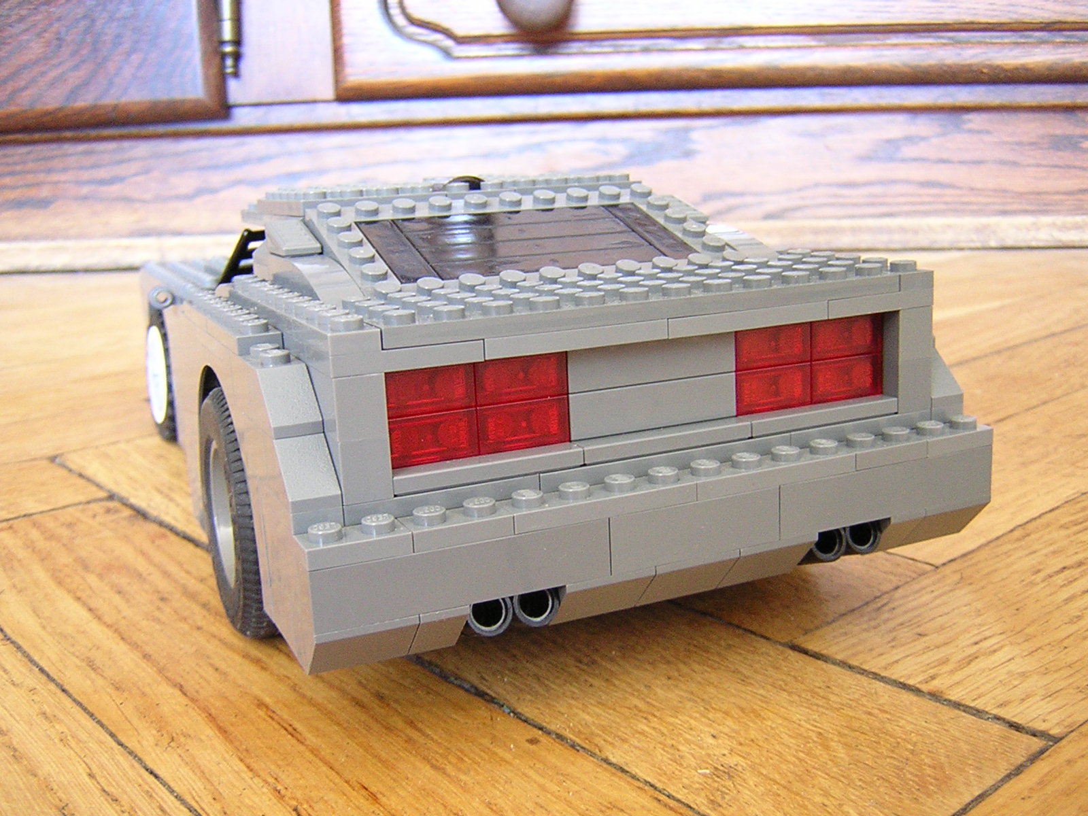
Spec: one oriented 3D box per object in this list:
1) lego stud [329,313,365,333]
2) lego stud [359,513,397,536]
[{"bbox_3d":[-0.029,-0.012,0.168,0.005,0.002,0.005,-8,13,-22],"label":"lego stud"},{"bbox_3d":[-0.024,0.017,0.166,0.005,0.002,0.005,-8,13,-23],"label":"lego stud"}]

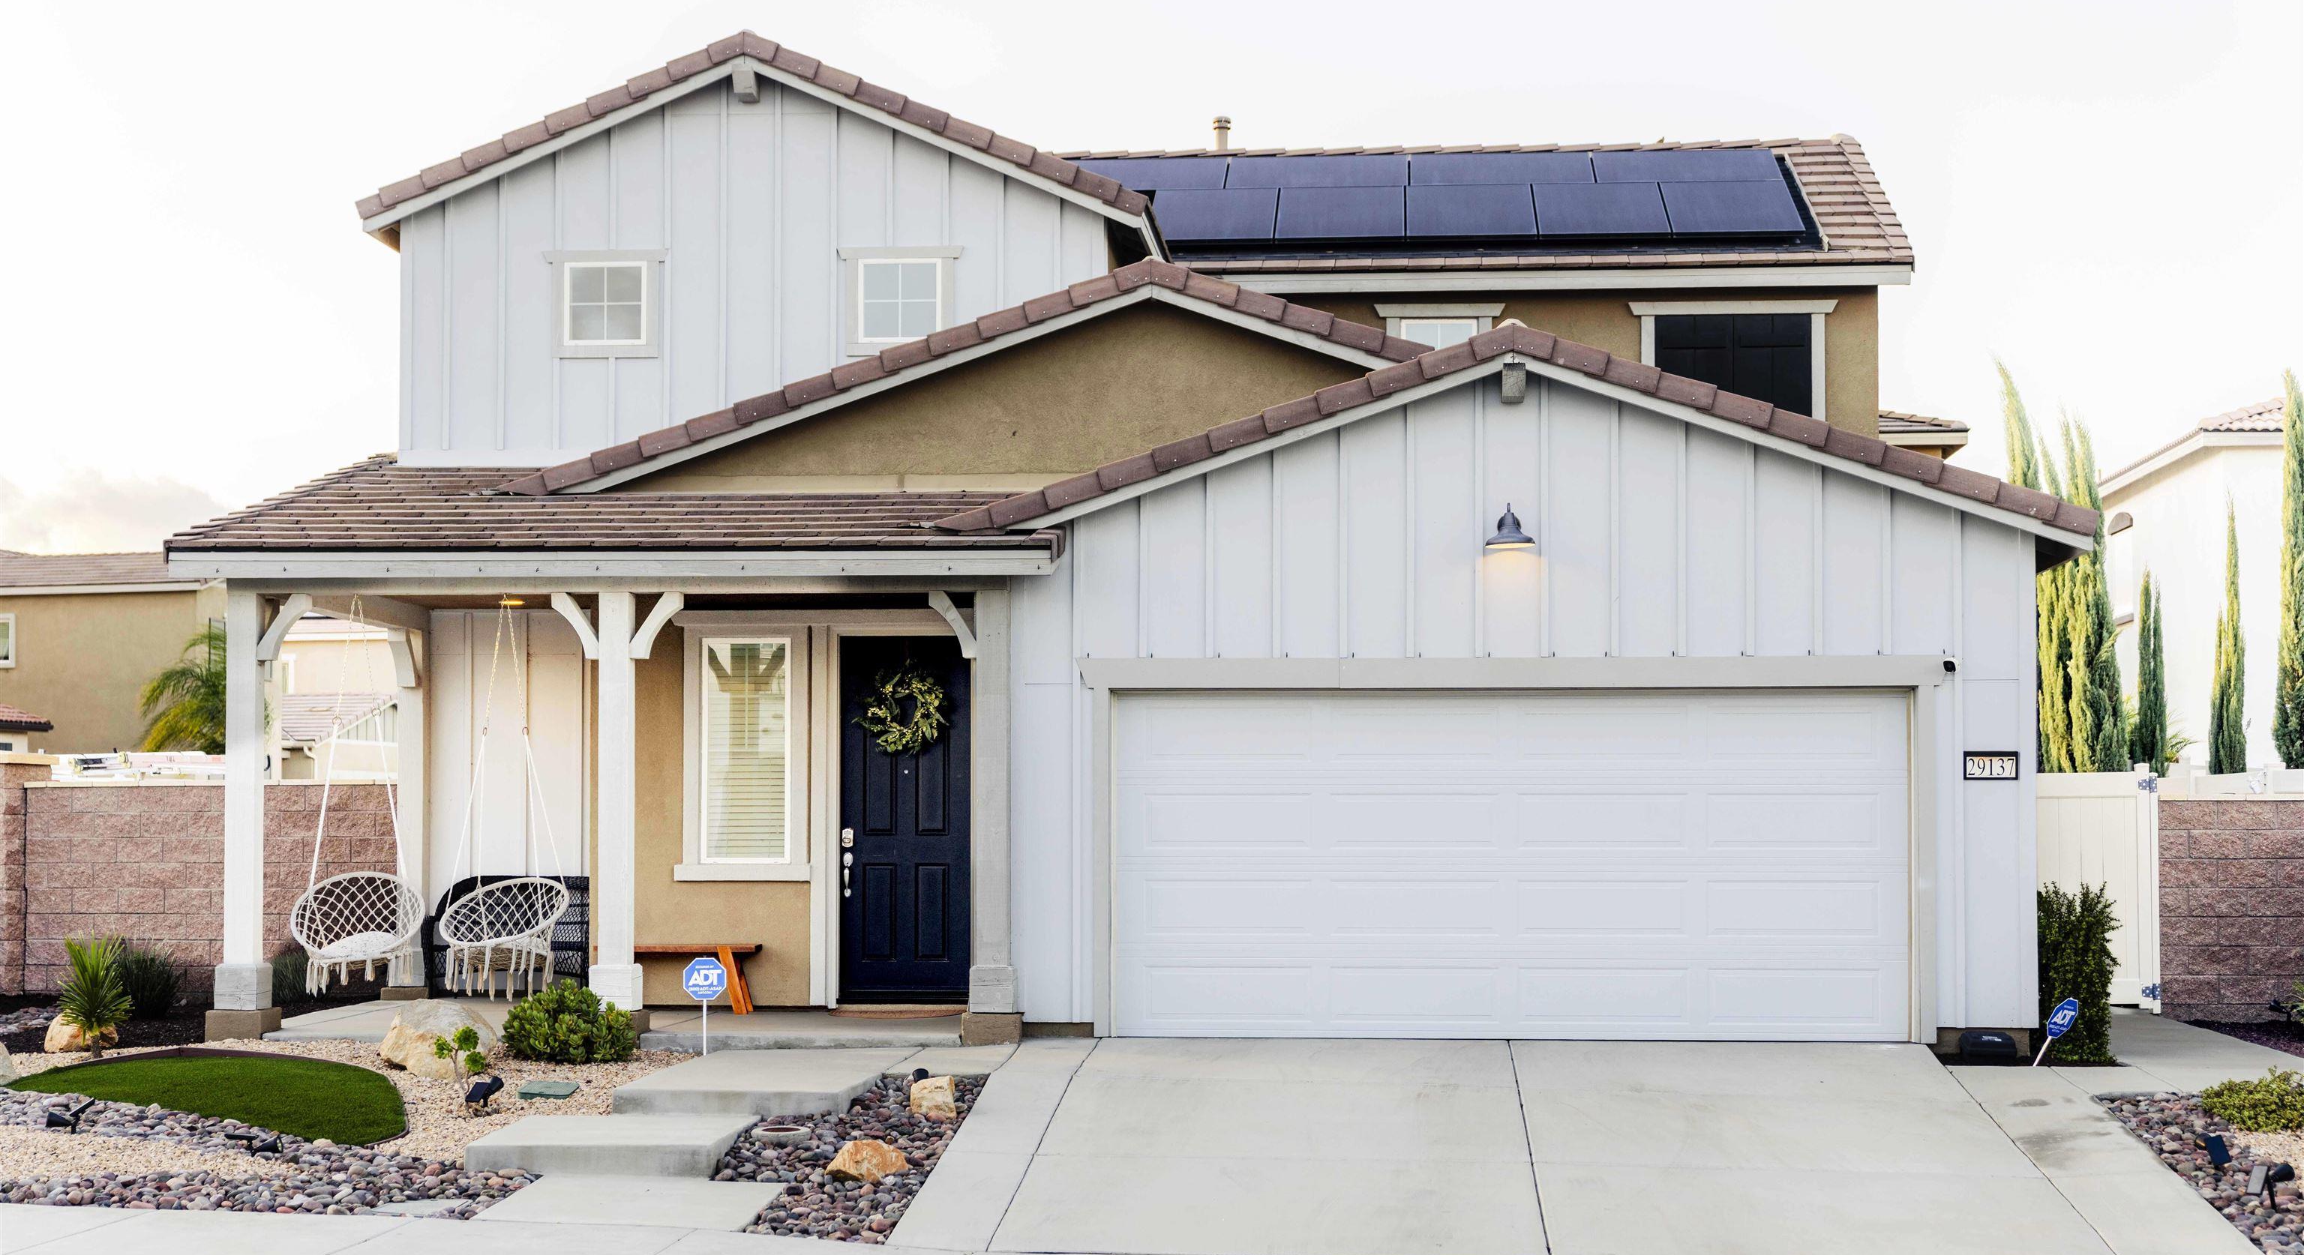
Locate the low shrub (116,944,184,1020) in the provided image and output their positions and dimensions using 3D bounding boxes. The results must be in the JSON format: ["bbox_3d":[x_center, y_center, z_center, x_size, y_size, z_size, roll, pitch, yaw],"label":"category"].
[{"bbox_3d":[-7.011,2.483,21.500,0.500,0.530,0.500,0,-3,5],"label":"low shrub"}]

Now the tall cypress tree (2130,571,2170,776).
[{"bbox_3d":[9.379,1.240,28.821,0.364,3.639,0.364,0,-3,5],"label":"tall cypress tree"}]

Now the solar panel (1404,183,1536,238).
[{"bbox_3d":[2.636,-3.454,25.372,1.046,0.050,1.558,0,23,5],"label":"solar panel"}]

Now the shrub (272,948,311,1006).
[{"bbox_3d":[-6.406,2.600,22.800,0.440,0.420,0.440,0,-3,5],"label":"shrub"}]

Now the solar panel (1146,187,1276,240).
[{"bbox_3d":[0.514,-3.397,25.453,1.046,0.050,1.560,0,23,5],"label":"solar panel"}]

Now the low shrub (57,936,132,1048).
[{"bbox_3d":[-6.300,2.188,18.300,0.460,0.700,0.460,0,-3,5],"label":"low shrub"}]

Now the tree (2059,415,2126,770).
[{"bbox_3d":[9.150,0.473,29.883,0.652,5.279,0.652,0,-3,5],"label":"tree"}]

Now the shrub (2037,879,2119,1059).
[{"bbox_3d":[5.527,2.050,18.390,0.496,1.034,0.600,0,-3,5],"label":"shrub"}]

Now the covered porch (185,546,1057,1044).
[{"bbox_3d":[-3.183,1.102,20.111,5.195,2.967,2.950,0,-3,5],"label":"covered porch"}]

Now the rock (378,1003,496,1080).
[{"bbox_3d":[-4.106,2.380,17.650,0.670,0.420,0.550,0,-3,5],"label":"rock"}]

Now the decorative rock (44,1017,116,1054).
[{"bbox_3d":[-6.520,2.477,18.700,0.430,0.240,0.360,0,-3,5],"label":"decorative rock"}]

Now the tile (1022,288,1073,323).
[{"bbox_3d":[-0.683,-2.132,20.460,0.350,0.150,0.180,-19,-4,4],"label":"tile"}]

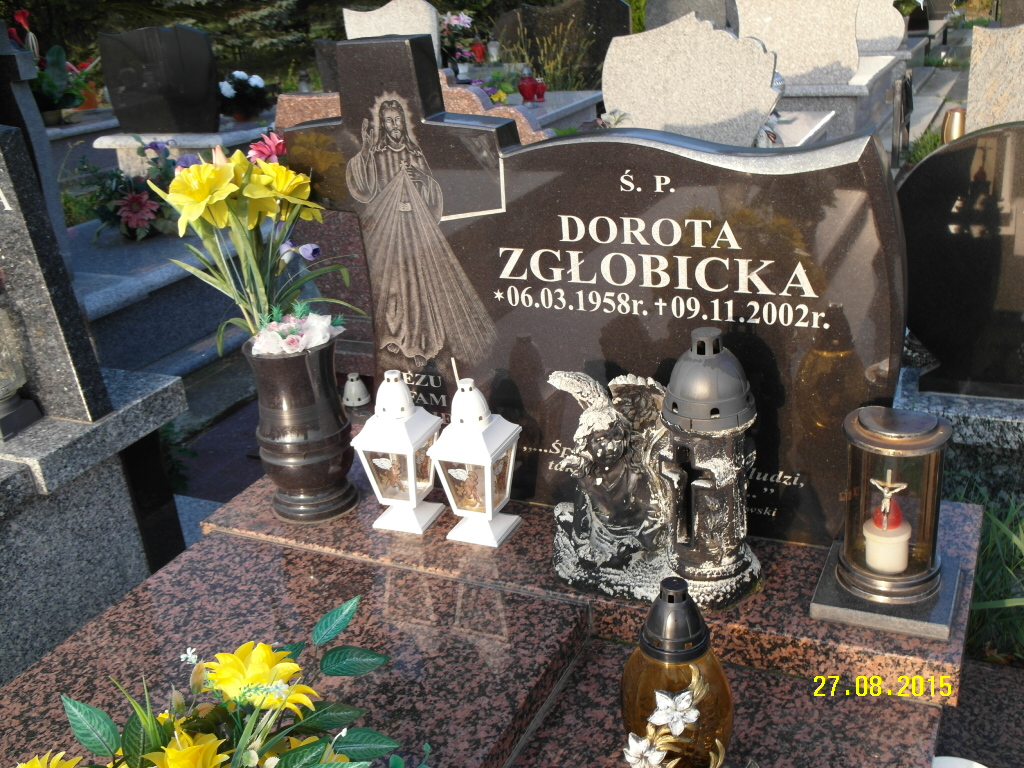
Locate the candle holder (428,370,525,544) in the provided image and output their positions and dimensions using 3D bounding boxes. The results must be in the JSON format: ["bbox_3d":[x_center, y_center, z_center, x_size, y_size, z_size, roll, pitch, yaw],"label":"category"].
[{"bbox_3d":[-0.046,0.098,1.440,0.097,0.220,0.097,6,24,26],"label":"candle holder"}]

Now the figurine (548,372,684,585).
[{"bbox_3d":[0.124,0.118,1.315,0.169,0.248,0.133,2,22,18],"label":"figurine"}]

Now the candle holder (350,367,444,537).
[{"bbox_3d":[-0.155,0.087,1.489,0.097,0.222,0.097,7,24,28],"label":"candle holder"}]

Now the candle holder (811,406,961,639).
[{"bbox_3d":[0.433,0.148,1.214,0.148,0.218,0.148,6,24,25],"label":"candle holder"}]

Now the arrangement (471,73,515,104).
[{"bbox_3d":[-0.112,-1.681,6.100,0.250,0.190,0.220,6,24,25],"label":"arrangement"}]

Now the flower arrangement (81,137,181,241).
[{"bbox_3d":[-1.230,-0.633,3.450,0.320,0.290,0.280,6,24,25],"label":"flower arrangement"}]

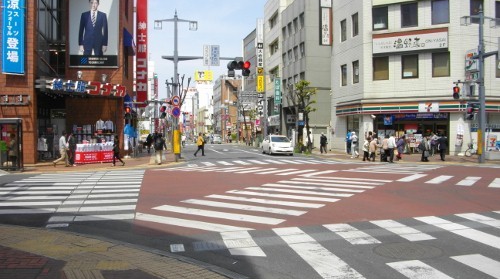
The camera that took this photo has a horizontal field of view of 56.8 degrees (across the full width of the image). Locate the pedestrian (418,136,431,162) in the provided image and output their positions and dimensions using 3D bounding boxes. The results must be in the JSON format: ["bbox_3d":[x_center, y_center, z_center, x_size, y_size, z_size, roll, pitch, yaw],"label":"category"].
[{"bbox_3d":[9.757,0.502,25.800,0.580,1.500,0.500,0,1,21],"label":"pedestrian"}]

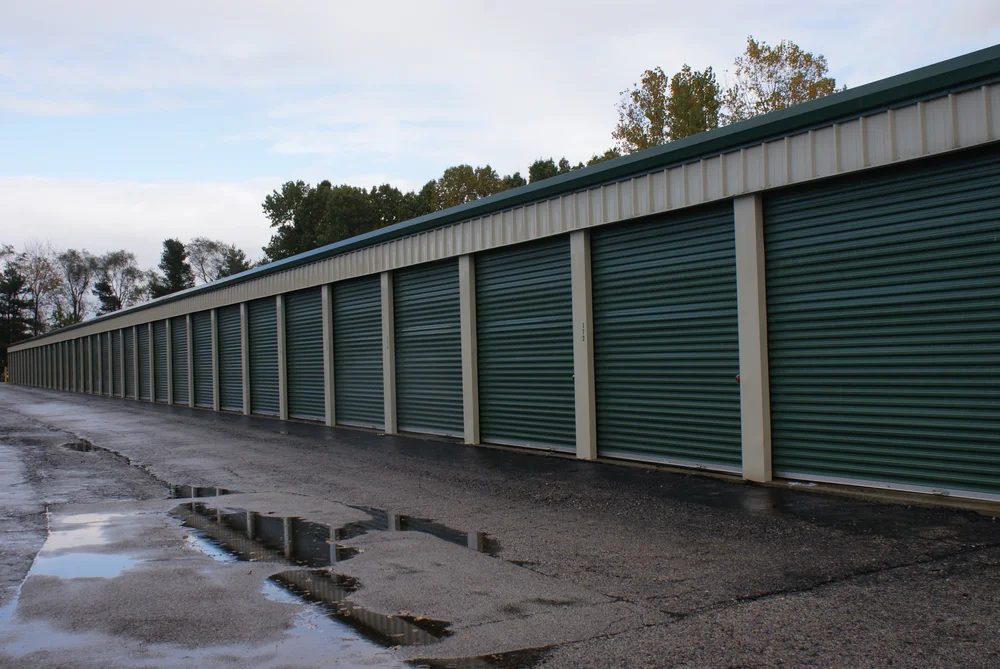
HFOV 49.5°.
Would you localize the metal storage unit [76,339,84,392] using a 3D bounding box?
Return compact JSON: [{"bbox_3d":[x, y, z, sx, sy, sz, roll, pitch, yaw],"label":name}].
[{"bbox_3d":[-21.218,1.573,54.721,0.120,2.660,2.740,-1,-1,-28],"label":"metal storage unit"}]

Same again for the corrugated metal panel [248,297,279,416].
[{"bbox_3d":[-5.416,0.521,25.155,0.080,2.650,2.730,-1,-1,-28],"label":"corrugated metal panel"}]

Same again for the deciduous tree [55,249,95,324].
[{"bbox_3d":[-44.527,-2.375,113.903,4.415,13.339,4.415,-1,-1,-21],"label":"deciduous tree"}]

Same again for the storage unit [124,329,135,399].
[{"bbox_3d":[-14.036,1.103,41.287,0.120,2.660,2.740,-1,-1,-28],"label":"storage unit"}]

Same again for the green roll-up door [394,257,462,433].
[{"bbox_3d":[-1.105,0.239,17.096,0.080,2.650,2.730,-1,-1,-28],"label":"green roll-up door"}]

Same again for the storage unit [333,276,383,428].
[{"bbox_3d":[-2.546,0.352,19.794,0.120,2.660,2.740,-1,-1,-28],"label":"storage unit"}]

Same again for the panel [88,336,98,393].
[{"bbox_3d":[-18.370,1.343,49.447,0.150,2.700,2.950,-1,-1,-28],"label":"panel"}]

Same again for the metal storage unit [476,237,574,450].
[{"bbox_3d":[0.349,0.145,14.419,0.120,2.650,2.730,-1,-1,-28],"label":"metal storage unit"}]

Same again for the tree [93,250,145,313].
[{"bbox_3d":[-39.206,-2.289,111.908,5.639,12.782,5.639,-1,-1,-19],"label":"tree"}]

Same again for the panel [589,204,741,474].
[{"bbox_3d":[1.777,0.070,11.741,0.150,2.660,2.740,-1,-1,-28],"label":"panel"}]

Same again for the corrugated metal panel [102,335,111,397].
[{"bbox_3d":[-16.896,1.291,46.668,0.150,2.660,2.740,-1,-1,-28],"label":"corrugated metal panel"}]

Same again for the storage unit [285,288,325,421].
[{"bbox_3d":[-3.979,0.427,22.469,0.080,2.650,2.730,-1,-1,-28],"label":"storage unit"}]

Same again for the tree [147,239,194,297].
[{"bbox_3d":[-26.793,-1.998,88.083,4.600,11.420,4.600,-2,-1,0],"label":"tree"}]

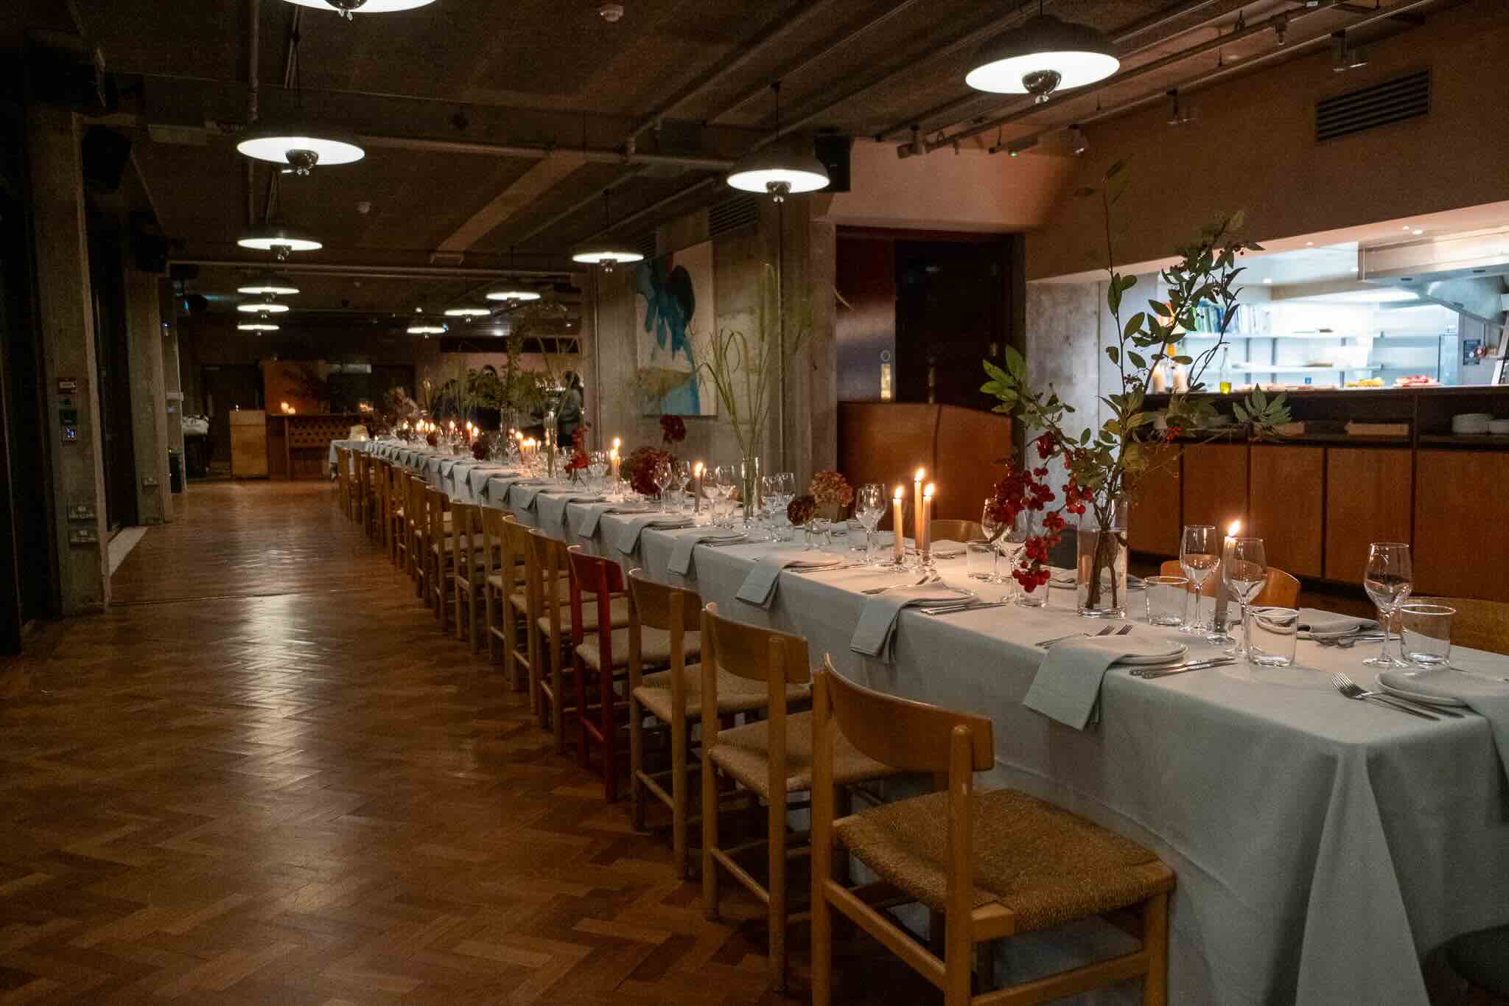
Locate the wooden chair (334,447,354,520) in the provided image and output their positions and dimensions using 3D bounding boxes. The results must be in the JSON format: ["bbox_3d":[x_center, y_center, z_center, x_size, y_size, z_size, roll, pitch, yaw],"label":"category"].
[{"bbox_3d":[-4.752,-0.260,13.682,0.450,0.766,0.480,-3,6,-24],"label":"wooden chair"}]

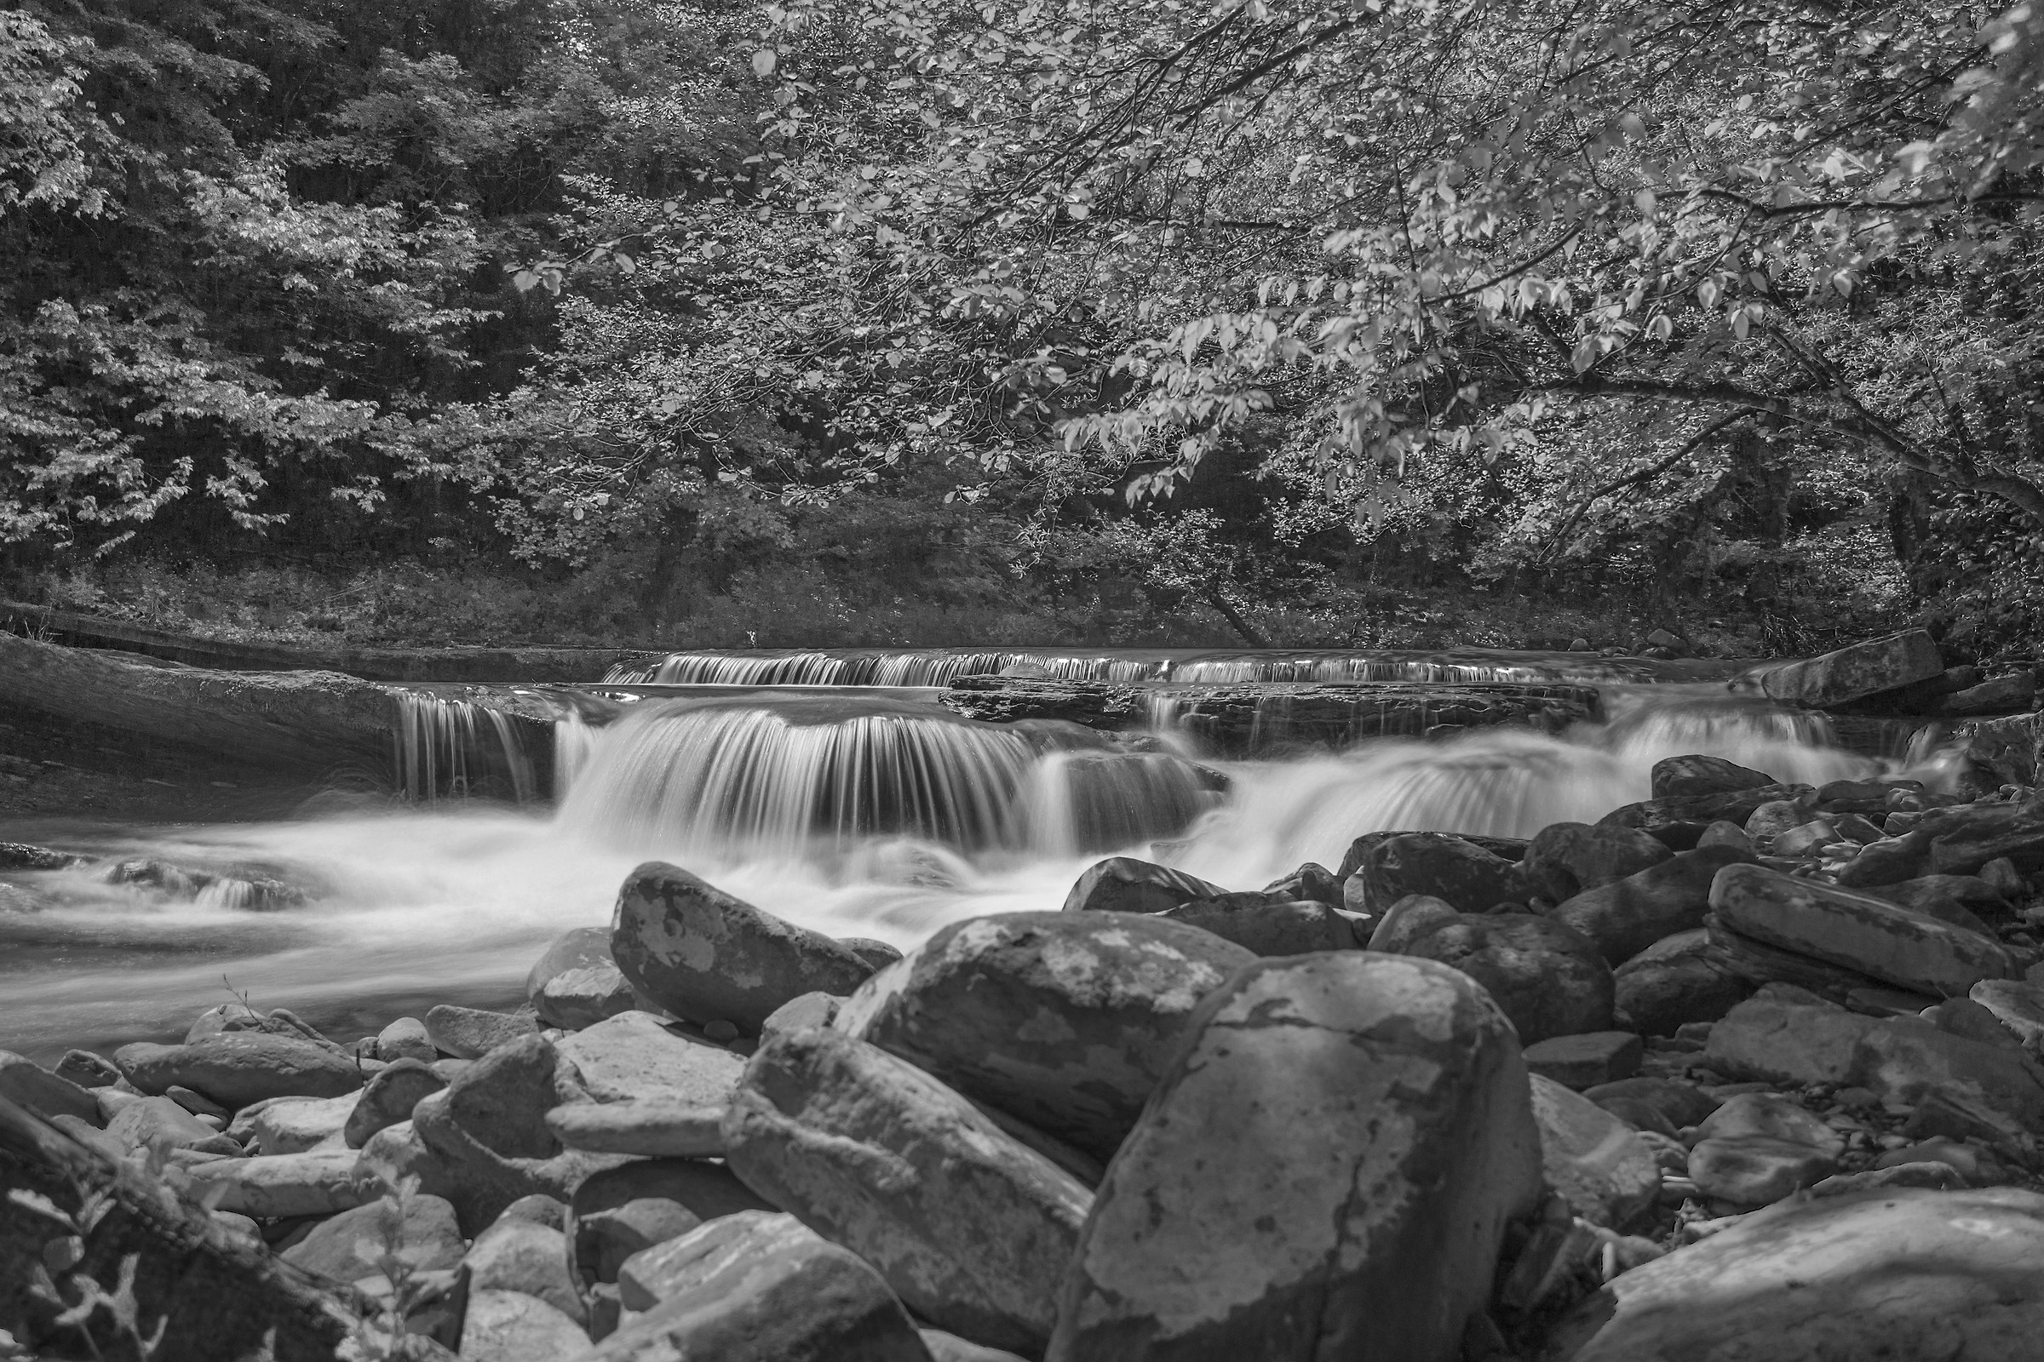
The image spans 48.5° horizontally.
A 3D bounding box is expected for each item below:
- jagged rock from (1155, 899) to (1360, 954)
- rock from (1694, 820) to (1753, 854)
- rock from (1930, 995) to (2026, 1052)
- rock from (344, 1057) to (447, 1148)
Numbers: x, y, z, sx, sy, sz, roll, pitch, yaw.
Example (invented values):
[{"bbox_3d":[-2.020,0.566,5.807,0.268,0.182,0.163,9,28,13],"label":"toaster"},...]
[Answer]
[{"bbox_3d":[0.761,0.804,7.236,0.626,0.259,0.389,5,2,0],"label":"jagged rock"},{"bbox_3d":[2.256,0.508,7.300,0.190,0.120,0.160,0,1,0],"label":"rock"},{"bbox_3d":[1.702,0.612,4.050,0.170,0.100,0.140,0,1,0],"label":"rock"},{"bbox_3d":[-1.569,1.062,5.700,0.240,0.200,0.200,0,2,-15],"label":"rock"}]

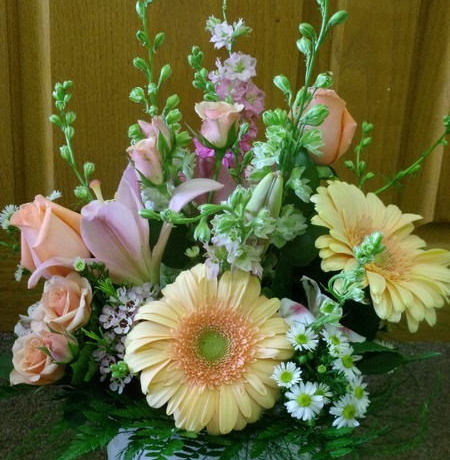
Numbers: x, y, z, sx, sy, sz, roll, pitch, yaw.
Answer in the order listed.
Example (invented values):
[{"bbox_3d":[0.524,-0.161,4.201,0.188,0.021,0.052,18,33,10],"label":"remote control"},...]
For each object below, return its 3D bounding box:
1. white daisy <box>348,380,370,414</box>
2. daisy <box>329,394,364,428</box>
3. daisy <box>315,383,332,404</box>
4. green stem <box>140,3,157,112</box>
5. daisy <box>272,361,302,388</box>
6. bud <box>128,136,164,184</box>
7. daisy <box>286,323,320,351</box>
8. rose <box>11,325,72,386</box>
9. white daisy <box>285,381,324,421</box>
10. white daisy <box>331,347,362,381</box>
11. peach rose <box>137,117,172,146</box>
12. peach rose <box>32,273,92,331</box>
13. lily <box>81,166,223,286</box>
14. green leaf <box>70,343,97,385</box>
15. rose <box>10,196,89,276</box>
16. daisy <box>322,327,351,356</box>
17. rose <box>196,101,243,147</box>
[{"bbox_3d":[0.088,0.110,0.725,0.019,0.021,0.010,-17,-3,-32],"label":"white daisy"},{"bbox_3d":[0.080,0.118,0.720,0.022,0.022,0.009,-4,-11,-13],"label":"daisy"},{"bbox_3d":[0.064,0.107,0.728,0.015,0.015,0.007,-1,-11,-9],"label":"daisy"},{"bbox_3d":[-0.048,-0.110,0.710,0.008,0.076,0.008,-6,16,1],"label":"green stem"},{"bbox_3d":[0.041,0.094,0.720,0.020,0.009,0.019,9,71,11],"label":"daisy"},{"bbox_3d":[-0.052,-0.045,0.725,0.023,0.031,0.023,-11,21,11],"label":"bud"},{"bbox_3d":[0.051,0.070,0.725,0.021,0.009,0.019,6,68,4],"label":"daisy"},{"bbox_3d":[-0.123,0.084,0.738,0.040,0.039,0.036,14,-14,23],"label":"rose"},{"bbox_3d":[0.051,0.110,0.715,0.025,0.025,0.010,5,-11,3],"label":"white daisy"},{"bbox_3d":[0.080,0.087,0.728,0.021,0.022,0.008,-5,-10,-16],"label":"white daisy"},{"bbox_3d":[-0.044,-0.062,0.705,0.021,0.024,0.021,-5,16,1],"label":"peach rose"},{"bbox_3d":[-0.109,0.049,0.745,0.039,0.039,0.036,13,-16,22],"label":"peach rose"},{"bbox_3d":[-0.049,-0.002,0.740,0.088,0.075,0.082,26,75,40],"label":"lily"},{"bbox_3d":[-0.095,0.089,0.742,0.017,0.027,0.011,0,-17,-6],"label":"green leaf"},{"bbox_3d":[-0.114,0.004,0.725,0.047,0.051,0.046,-18,16,14],"label":"rose"},{"bbox_3d":[0.073,0.073,0.725,0.019,0.019,0.009,-2,-14,-9],"label":"daisy"},{"bbox_3d":[-0.004,-0.067,0.700,0.031,0.032,0.030,2,18,0],"label":"rose"}]

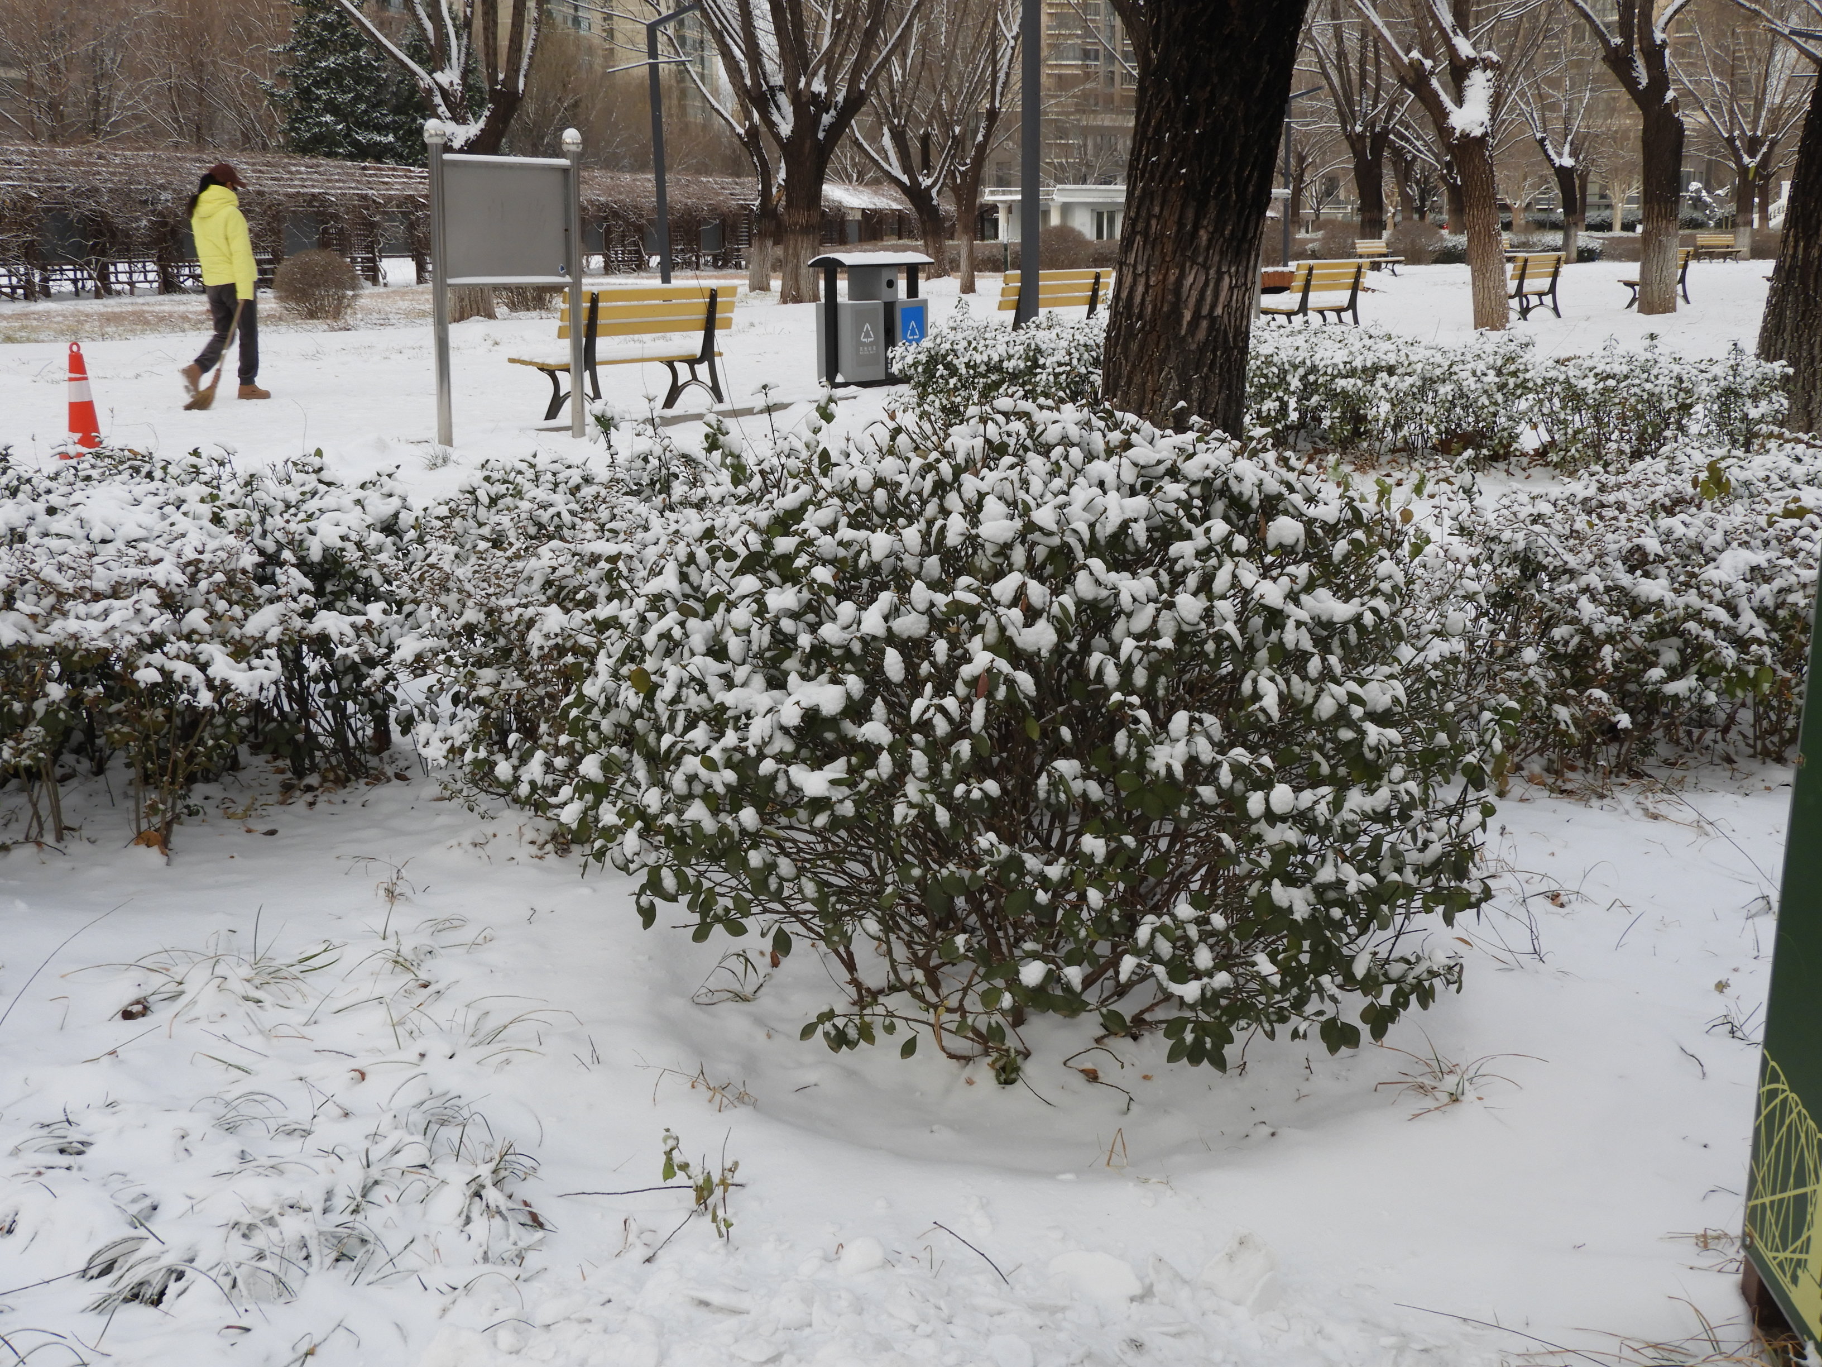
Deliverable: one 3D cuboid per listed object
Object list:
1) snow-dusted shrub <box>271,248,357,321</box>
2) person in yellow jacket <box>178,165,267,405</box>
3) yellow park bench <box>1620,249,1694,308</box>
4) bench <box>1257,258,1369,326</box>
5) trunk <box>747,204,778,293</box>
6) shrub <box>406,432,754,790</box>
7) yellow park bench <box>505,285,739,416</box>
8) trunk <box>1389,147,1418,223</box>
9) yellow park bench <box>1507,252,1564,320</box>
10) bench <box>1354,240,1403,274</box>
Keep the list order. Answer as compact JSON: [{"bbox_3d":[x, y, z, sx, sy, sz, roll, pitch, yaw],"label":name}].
[{"bbox_3d":[-8.414,-5.639,29.689,1.168,1.027,1.168,0,12,0],"label":"snow-dusted shrub"},{"bbox_3d":[-5.046,-2.899,15.308,0.620,1.670,0.500,-7,14,-27],"label":"person in yellow jacket"},{"bbox_3d":[11.135,-6.034,31.360,0.654,0.828,1.521,9,16,39],"label":"yellow park bench"},{"bbox_3d":[4.193,-3.959,21.900,0.654,0.828,1.521,10,16,39],"label":"bench"},{"bbox_3d":[-2.999,-8.791,42.372,0.550,1.784,0.550,0,12,0],"label":"trunk"},{"bbox_3d":[-0.705,-0.192,4.918,0.900,0.660,0.920,0,12,0],"label":"shrub"},{"bbox_3d":[-1.808,-2.150,13.655,0.654,0.828,1.521,9,16,38],"label":"yellow park bench"},{"bbox_3d":[16.808,-16.397,72.194,0.800,3.841,0.800,0,12,0],"label":"trunk"},{"bbox_3d":[7.895,-5.100,27.161,0.654,0.828,1.521,9,16,39],"label":"yellow park bench"},{"bbox_3d":[10.858,-9.840,48.853,0.654,0.828,1.521,9,15,37],"label":"bench"}]

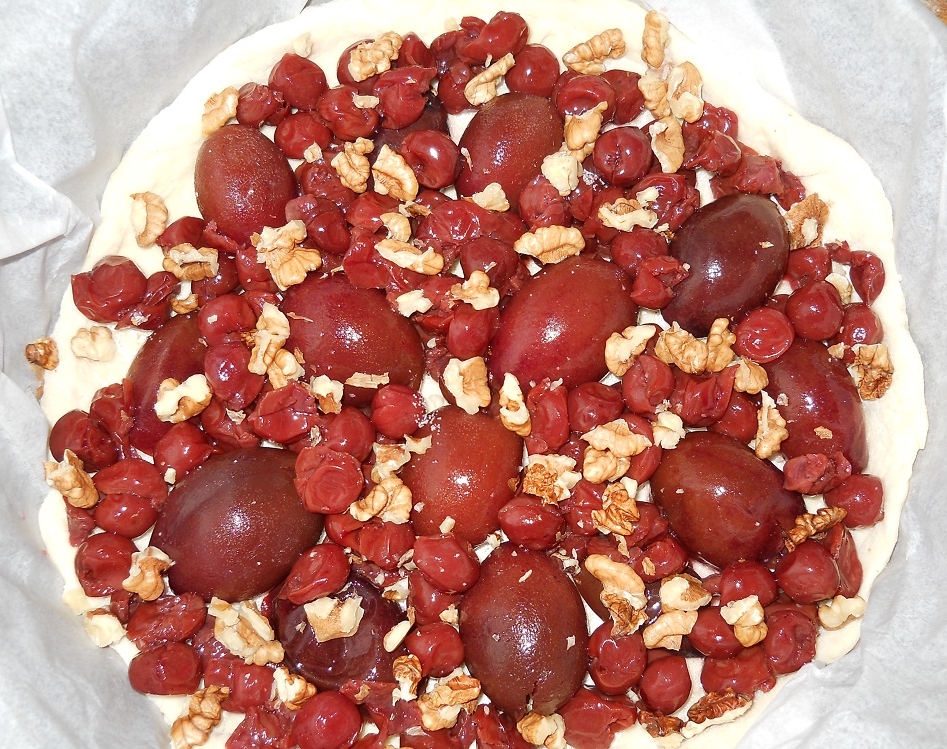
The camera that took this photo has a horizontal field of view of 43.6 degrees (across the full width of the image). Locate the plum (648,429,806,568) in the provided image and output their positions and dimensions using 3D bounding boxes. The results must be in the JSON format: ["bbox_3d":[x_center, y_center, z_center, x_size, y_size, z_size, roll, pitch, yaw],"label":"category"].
[{"bbox_3d":[0.074,0.036,0.346,0.047,0.019,0.036,36,80,12],"label":"plum"}]

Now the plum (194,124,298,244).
[{"bbox_3d":[-0.075,-0.064,0.384,0.033,0.017,0.044,-14,74,-1],"label":"plum"}]

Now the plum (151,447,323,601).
[{"bbox_3d":[-0.071,0.043,0.350,0.053,0.022,0.043,-30,75,-5],"label":"plum"}]

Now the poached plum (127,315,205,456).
[{"bbox_3d":[-0.094,0.002,0.366,0.033,0.017,0.048,23,77,9],"label":"poached plum"}]

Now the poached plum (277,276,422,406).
[{"bbox_3d":[-0.038,-0.012,0.365,0.051,0.020,0.038,32,79,11],"label":"poached plum"}]

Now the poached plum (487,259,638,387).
[{"bbox_3d":[0.027,-0.017,0.363,0.053,0.020,0.038,-36,75,-7],"label":"poached plum"}]

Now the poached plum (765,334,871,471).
[{"bbox_3d":[0.102,0.008,0.353,0.032,0.016,0.046,-25,74,-4],"label":"poached plum"}]

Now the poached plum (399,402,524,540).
[{"bbox_3d":[-0.004,0.029,0.352,0.036,0.019,0.044,13,76,7],"label":"poached plum"}]

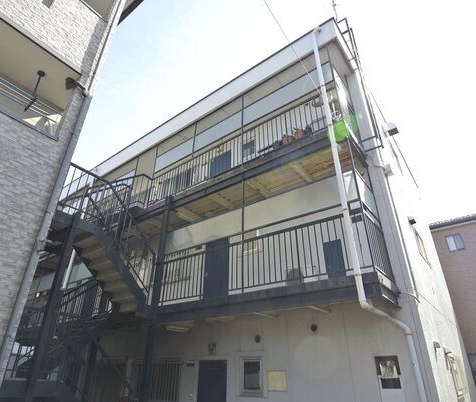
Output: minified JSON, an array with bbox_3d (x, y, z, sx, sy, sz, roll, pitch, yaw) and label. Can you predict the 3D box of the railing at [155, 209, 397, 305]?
[{"bbox_3d":[0.456,1.473,6.265,4.802,0.994,1.251,-20,-35,32],"label":"railing"}]

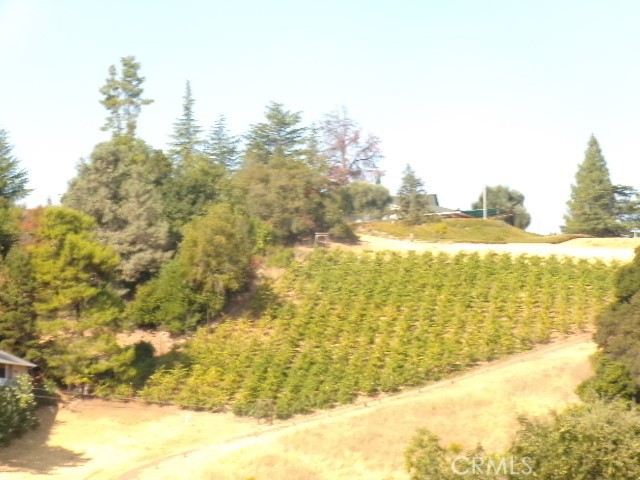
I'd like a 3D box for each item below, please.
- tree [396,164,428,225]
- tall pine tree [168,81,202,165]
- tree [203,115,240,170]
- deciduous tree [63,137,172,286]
[{"bbox_3d":[13.820,-6.730,315.000,4.780,9.120,4.780,0,0,0],"label":"tree"},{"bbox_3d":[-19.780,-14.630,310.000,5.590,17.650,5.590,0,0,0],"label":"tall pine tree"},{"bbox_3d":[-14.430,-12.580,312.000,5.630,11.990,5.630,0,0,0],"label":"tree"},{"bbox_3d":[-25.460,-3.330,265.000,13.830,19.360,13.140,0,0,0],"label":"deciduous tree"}]

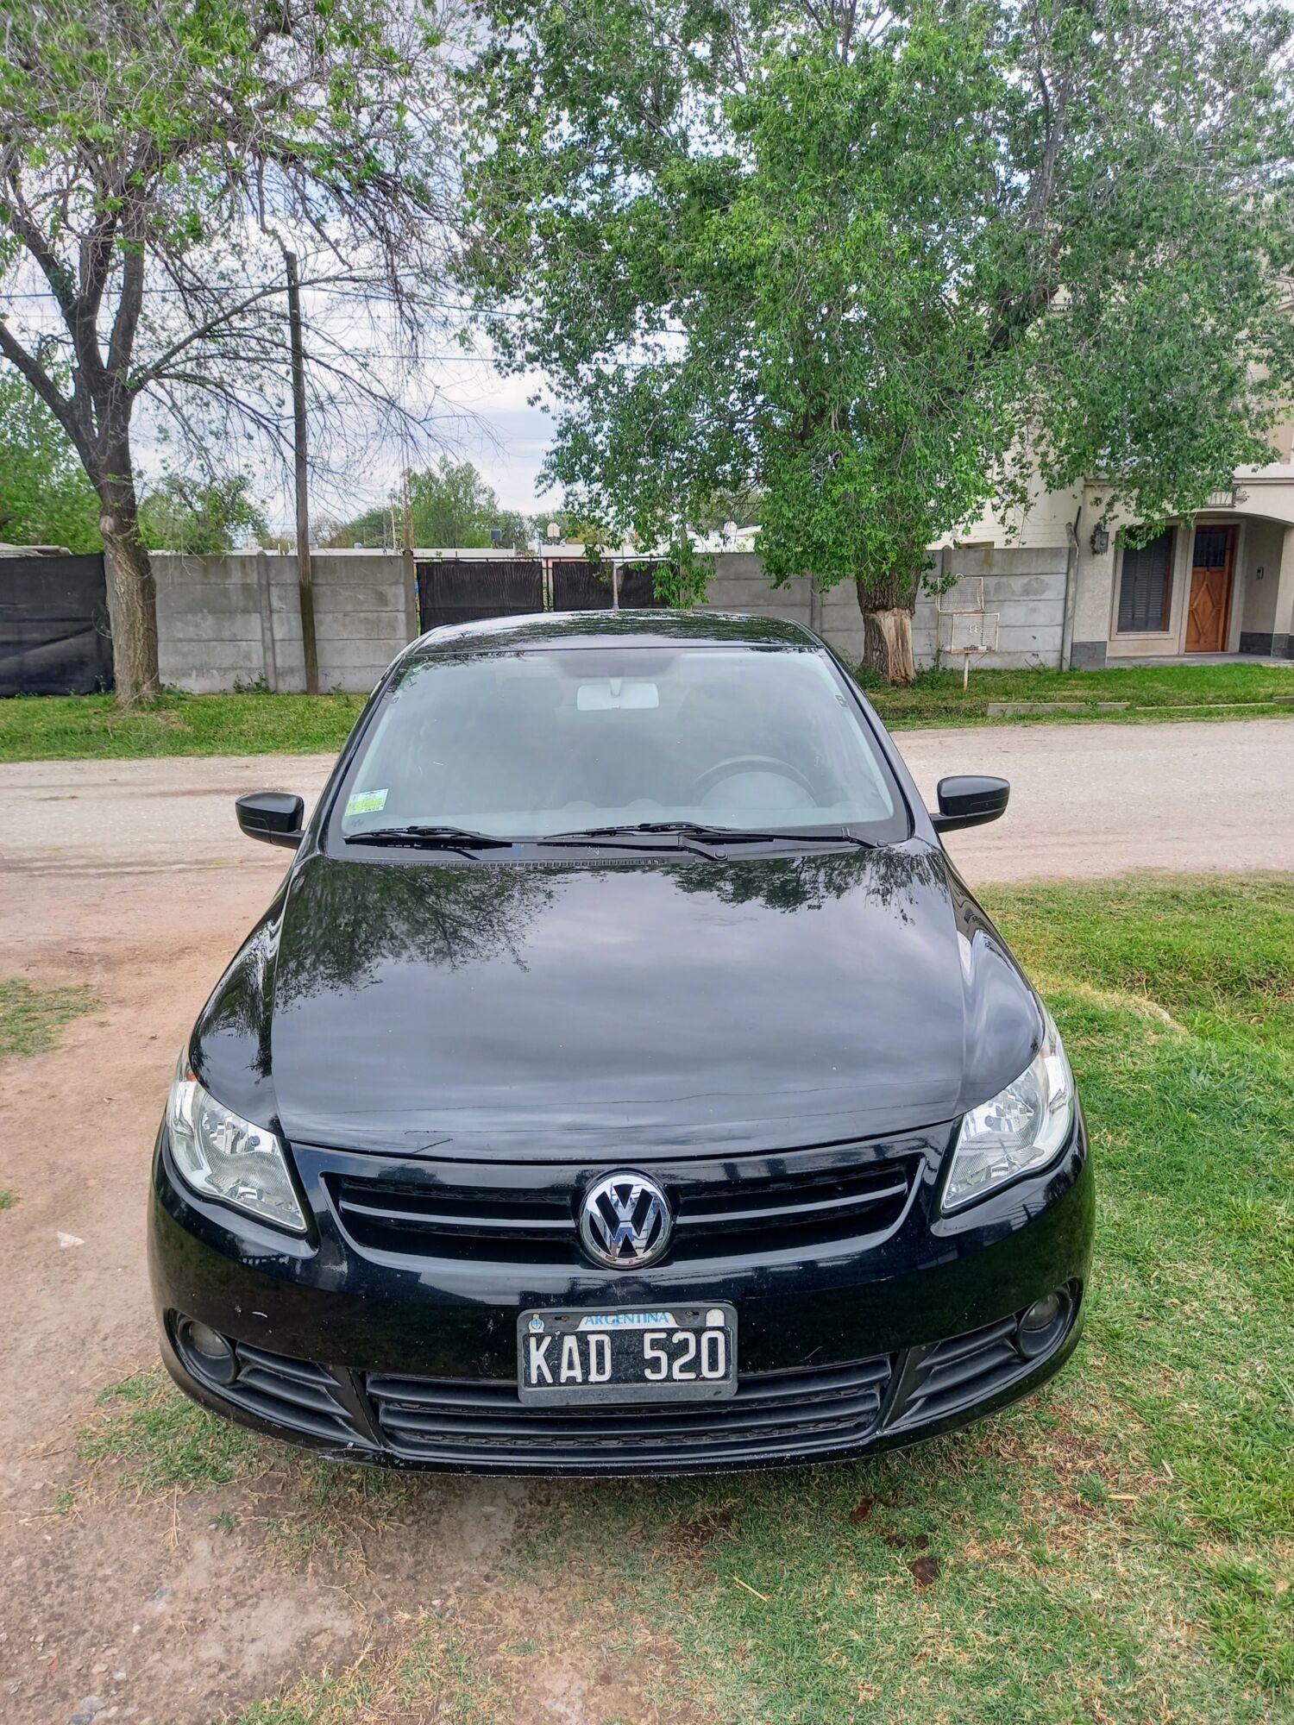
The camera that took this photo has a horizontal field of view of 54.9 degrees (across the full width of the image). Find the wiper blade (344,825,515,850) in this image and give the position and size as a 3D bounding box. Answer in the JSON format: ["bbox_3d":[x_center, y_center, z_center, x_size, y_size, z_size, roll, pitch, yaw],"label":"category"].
[{"bbox_3d":[-0.496,-0.047,2.786,0.420,0.050,0.060,3,14,17],"label":"wiper blade"}]

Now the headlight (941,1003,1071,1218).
[{"bbox_3d":[0.611,0.399,2.127,0.325,0.220,0.470,-1,13,-1],"label":"headlight"}]

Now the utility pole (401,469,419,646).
[{"bbox_3d":[-3.218,-3.853,17.000,0.170,2.950,0.170,-3,14,-7],"label":"utility pole"}]

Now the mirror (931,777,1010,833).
[{"bbox_3d":[0.793,-0.152,3.100,0.190,0.123,0.130,-1,13,-1],"label":"mirror"}]

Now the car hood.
[{"bbox_3d":[-0.049,0.193,2.317,1.490,0.265,1.120,-1,13,-1],"label":"car hood"}]

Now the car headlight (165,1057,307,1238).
[{"bbox_3d":[-0.693,0.426,2.108,0.325,0.220,0.470,-1,13,-1],"label":"car headlight"}]

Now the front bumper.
[{"bbox_3d":[-0.035,0.654,2.041,1.650,0.525,0.470,-1,13,-1],"label":"front bumper"}]

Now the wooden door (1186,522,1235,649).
[{"bbox_3d":[9.076,-4.392,20.000,0.760,2.020,0.100,-3,14,-7],"label":"wooden door"}]

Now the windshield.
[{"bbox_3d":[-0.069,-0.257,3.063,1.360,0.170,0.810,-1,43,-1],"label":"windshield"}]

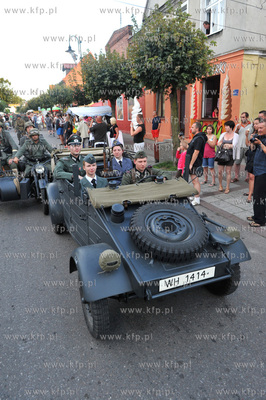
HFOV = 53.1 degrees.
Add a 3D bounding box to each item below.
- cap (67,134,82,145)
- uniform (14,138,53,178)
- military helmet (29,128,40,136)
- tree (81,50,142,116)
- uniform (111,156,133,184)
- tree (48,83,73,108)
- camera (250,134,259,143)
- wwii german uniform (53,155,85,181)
[{"bbox_3d":[-0.889,-0.917,4.050,0.255,0.140,0.280,-9,20,-25],"label":"cap"},{"bbox_3d":[-2.178,-1.031,5.983,0.800,0.900,0.620,-7,19,-20],"label":"uniform"},{"bbox_3d":[-2.111,-1.445,5.720,0.240,0.185,0.290,-11,21,-26],"label":"military helmet"},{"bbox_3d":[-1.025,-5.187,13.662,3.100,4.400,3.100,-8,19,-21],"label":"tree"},{"bbox_3d":[-0.185,-0.426,4.280,0.440,0.600,0.320,-8,20,-23],"label":"uniform"},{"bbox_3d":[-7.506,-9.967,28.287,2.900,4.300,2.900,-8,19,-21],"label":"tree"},{"bbox_3d":[1.938,-0.981,4.250,0.140,0.105,0.140,-7,19,-20],"label":"camera"},{"bbox_3d":[-0.938,-0.428,4.000,0.540,0.600,0.400,-9,20,-25],"label":"wwii german uniform"}]

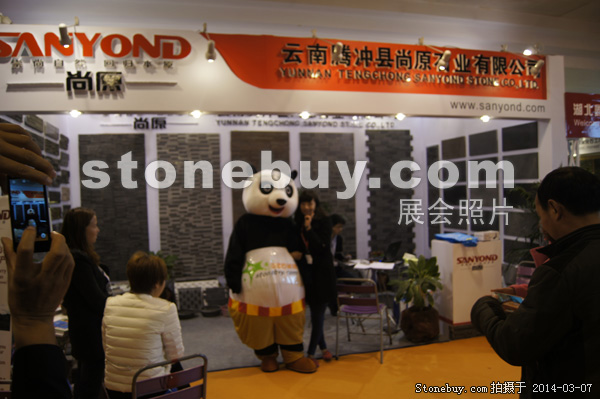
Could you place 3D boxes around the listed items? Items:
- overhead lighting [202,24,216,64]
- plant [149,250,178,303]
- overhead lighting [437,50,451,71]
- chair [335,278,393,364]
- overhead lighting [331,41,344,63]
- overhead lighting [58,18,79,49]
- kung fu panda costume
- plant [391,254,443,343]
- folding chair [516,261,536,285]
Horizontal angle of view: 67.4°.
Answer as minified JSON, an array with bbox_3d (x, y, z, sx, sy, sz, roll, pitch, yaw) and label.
[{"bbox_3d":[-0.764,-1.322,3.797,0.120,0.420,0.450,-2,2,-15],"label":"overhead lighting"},{"bbox_3d":[-1.885,1.136,6.257,0.450,0.853,0.450,-2,2,-15],"label":"plant"},{"bbox_3d":[1.340,-1.294,4.185,0.100,0.160,0.130,-2,2,-15],"label":"overhead lighting"},{"bbox_3d":[0.645,1.142,4.523,0.460,0.790,0.550,-1,2,19],"label":"chair"},{"bbox_3d":[0.323,-1.258,3.846,0.100,0.160,0.130,-2,2,-15],"label":"overhead lighting"},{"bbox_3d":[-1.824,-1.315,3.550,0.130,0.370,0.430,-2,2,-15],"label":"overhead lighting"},{"bbox_3d":[-0.307,0.630,4.185,0.780,1.870,0.700,-2,0,-17],"label":"kung fu panda costume"},{"bbox_3d":[1.276,1.060,4.906,0.550,0.890,0.530,-2,2,-15],"label":"plant"},{"bbox_3d":[2.369,1.091,4.661,0.550,0.790,0.460,-3,2,-38],"label":"folding chair"}]

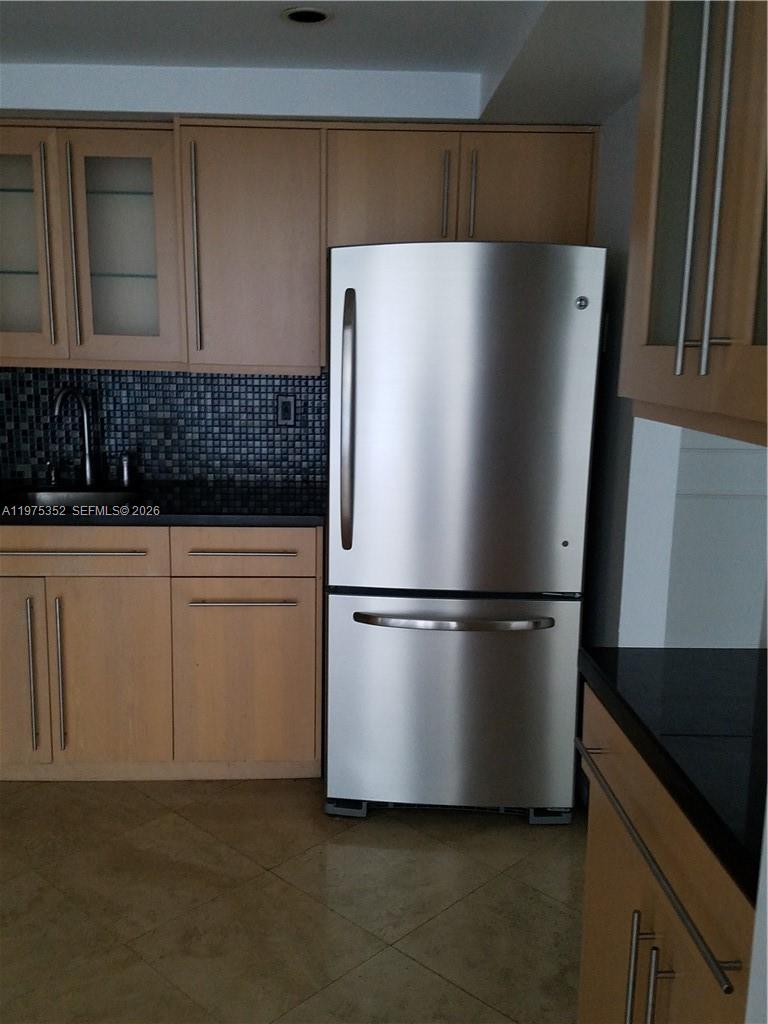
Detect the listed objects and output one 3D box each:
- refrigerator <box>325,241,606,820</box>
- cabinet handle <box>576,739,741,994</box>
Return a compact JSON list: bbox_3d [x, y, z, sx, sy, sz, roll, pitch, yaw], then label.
[{"bbox_3d":[0.233,0.053,2.676,0.753,1.715,0.820,1,11,3],"label":"refrigerator"},{"bbox_3d":[0.339,0.422,1.044,0.036,0.012,0.523,0,11,-3],"label":"cabinet handle"}]

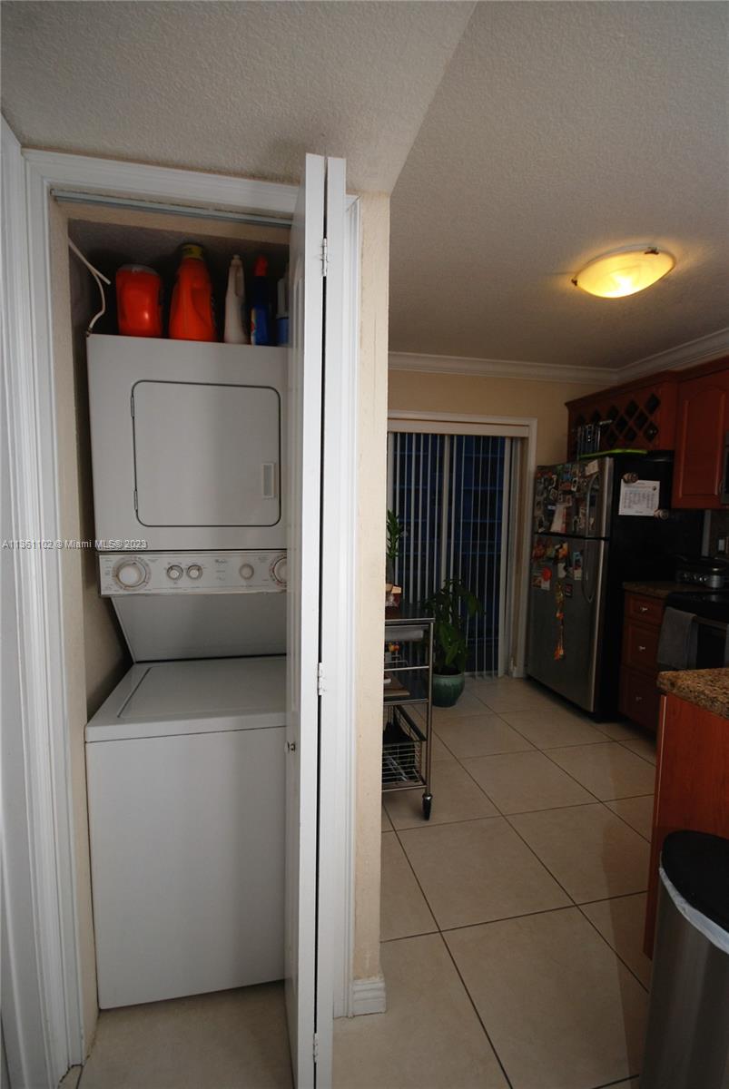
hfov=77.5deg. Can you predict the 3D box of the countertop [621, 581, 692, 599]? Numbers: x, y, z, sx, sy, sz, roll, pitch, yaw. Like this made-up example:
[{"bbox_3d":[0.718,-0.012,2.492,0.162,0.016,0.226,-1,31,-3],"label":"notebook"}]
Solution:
[{"bbox_3d":[2.033,0.292,2.872,0.635,0.040,0.321,0,4,-14],"label":"countertop"}]

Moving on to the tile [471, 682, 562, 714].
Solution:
[{"bbox_3d":[1.124,1.166,3.431,0.509,0.010,0.488,0,4,-14],"label":"tile"}]

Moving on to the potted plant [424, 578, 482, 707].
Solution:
[{"bbox_3d":[0.631,0.682,3.236,0.460,0.890,0.420,0,5,-12],"label":"potted plant"}]

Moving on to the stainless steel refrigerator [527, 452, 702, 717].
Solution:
[{"bbox_3d":[1.837,0.288,3.436,0.751,1.765,0.771,0,4,-14],"label":"stainless steel refrigerator"}]

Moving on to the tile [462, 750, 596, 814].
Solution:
[{"bbox_3d":[0.842,1.237,2.386,0.509,0.010,0.488,0,4,-14],"label":"tile"}]

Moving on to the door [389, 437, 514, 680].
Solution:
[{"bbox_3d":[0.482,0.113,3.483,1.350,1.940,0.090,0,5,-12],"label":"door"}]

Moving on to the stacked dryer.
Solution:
[{"bbox_3d":[-0.510,0.338,1.586,0.604,1.822,0.710,0,5,-13],"label":"stacked dryer"}]

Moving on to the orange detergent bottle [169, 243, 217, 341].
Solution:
[{"bbox_3d":[-0.485,-0.691,1.290,0.120,0.306,0.180,0,4,-14],"label":"orange detergent bottle"}]

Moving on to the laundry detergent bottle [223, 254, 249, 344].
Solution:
[{"bbox_3d":[-0.367,-0.677,1.293,0.065,0.281,0.115,0,4,-14],"label":"laundry detergent bottle"}]

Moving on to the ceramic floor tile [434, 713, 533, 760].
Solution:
[{"bbox_3d":[0.731,1.202,2.848,0.509,0.010,0.488,0,4,-14],"label":"ceramic floor tile"}]

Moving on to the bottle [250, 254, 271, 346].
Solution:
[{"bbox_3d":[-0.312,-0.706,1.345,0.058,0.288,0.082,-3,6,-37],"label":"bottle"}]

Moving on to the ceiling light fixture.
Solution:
[{"bbox_3d":[1.125,-1.186,2.000,0.405,0.110,0.405,0,5,-12],"label":"ceiling light fixture"}]

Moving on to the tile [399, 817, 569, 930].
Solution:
[{"bbox_3d":[0.439,1.253,1.769,0.490,0.010,0.490,0,5,-12],"label":"tile"}]

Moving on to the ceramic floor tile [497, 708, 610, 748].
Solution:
[{"bbox_3d":[1.216,1.169,2.900,0.490,0.010,0.490,0,5,-12],"label":"ceramic floor tile"}]

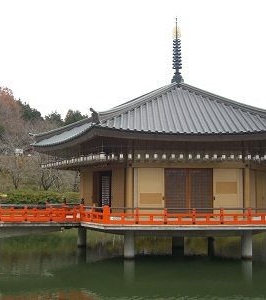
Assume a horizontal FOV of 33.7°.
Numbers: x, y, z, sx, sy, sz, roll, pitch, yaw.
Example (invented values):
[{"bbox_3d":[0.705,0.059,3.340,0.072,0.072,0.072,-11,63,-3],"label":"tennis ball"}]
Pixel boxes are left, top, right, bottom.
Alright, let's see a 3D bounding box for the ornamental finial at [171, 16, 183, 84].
[{"bbox_3d":[2.337,-5.338,23.372,0.613,3.780,0.613,0,-6,0],"label":"ornamental finial"}]

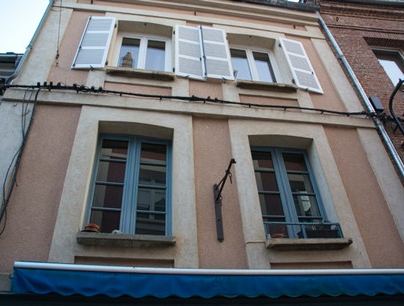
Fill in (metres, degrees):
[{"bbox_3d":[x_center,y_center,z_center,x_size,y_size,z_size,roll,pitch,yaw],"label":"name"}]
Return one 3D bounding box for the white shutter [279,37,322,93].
[{"bbox_3d":[1.928,-1.758,6.793,0.493,1.655,0.050,0,-39,-4],"label":"white shutter"}]

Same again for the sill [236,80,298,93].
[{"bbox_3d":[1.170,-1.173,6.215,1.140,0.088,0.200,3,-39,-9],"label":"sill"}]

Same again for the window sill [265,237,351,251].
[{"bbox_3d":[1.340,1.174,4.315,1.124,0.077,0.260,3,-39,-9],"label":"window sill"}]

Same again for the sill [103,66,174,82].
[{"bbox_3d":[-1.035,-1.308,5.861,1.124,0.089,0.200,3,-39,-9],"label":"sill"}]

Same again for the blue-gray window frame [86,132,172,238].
[{"bbox_3d":[-0.959,0.450,4.815,1.109,1.763,0.090,3,-39,-9],"label":"blue-gray window frame"}]

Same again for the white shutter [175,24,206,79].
[{"bbox_3d":[-0.235,-1.915,6.489,0.512,1.609,0.045,3,-39,-9],"label":"white shutter"}]

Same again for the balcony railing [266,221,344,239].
[{"bbox_3d":[1.359,1.062,4.531,1.086,0.281,0.060,3,-39,-9],"label":"balcony railing"}]

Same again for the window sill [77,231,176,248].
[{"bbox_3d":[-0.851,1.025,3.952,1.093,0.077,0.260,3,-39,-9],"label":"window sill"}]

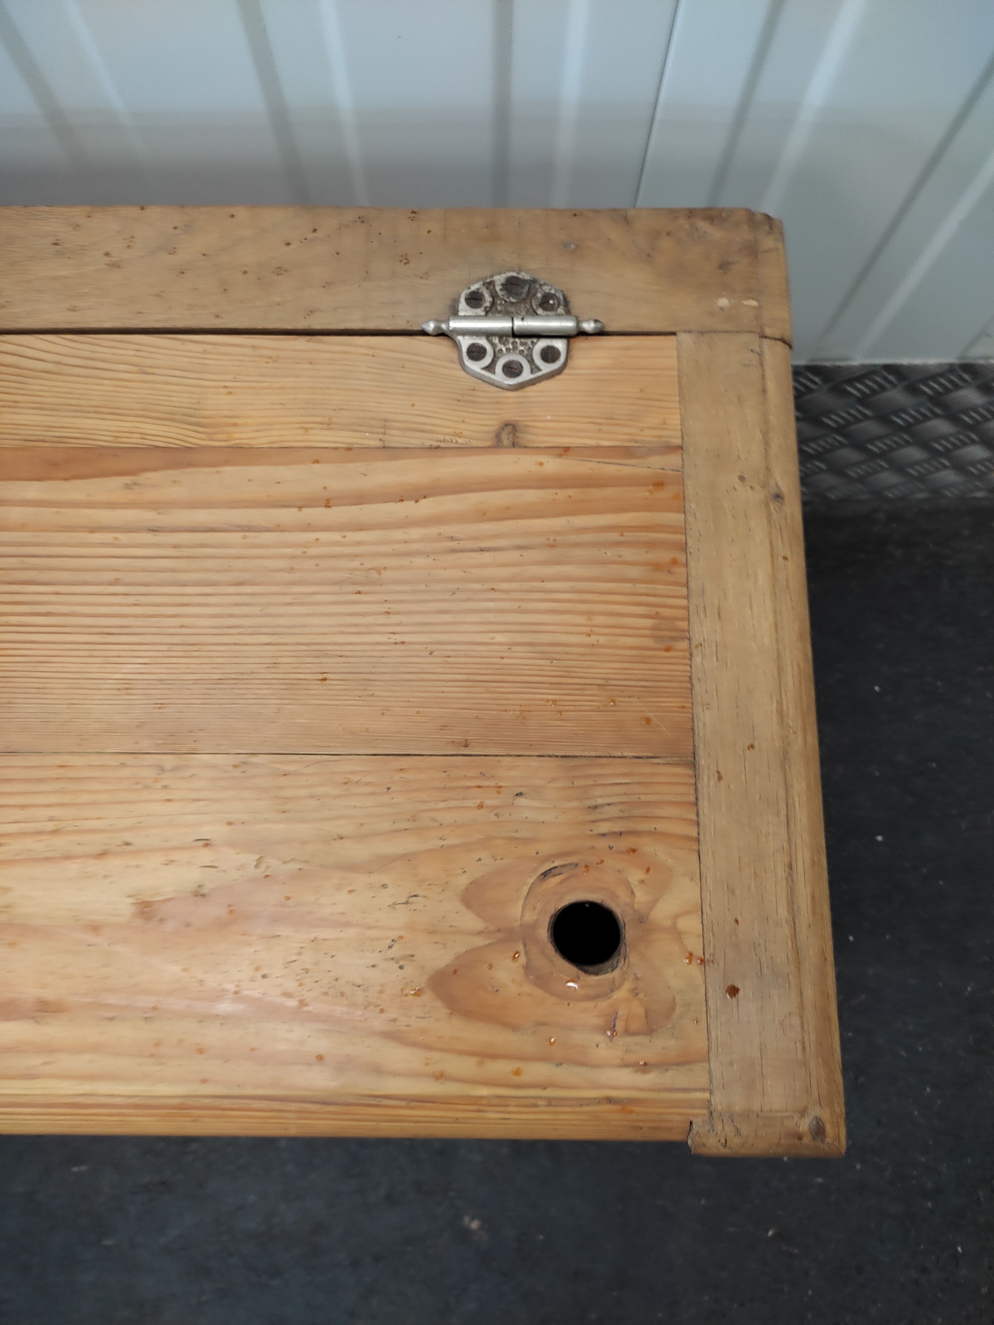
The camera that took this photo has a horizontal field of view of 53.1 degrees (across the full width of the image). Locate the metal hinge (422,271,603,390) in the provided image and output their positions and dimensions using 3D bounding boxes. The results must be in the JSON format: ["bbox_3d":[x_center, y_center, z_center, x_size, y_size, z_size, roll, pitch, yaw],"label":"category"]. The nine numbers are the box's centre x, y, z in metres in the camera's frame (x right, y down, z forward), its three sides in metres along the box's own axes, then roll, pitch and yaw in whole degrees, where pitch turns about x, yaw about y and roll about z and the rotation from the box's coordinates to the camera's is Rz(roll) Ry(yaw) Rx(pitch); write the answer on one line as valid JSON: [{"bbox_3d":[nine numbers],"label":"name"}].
[{"bbox_3d":[0.006,-0.134,0.395,0.072,0.009,0.051,0,78,0],"label":"metal hinge"}]

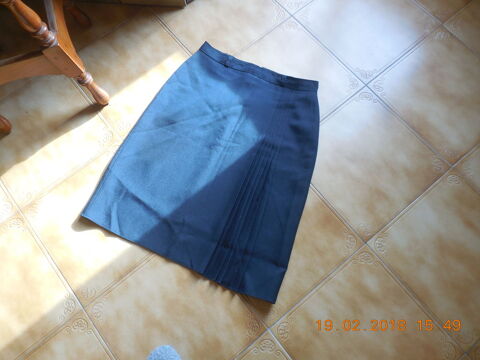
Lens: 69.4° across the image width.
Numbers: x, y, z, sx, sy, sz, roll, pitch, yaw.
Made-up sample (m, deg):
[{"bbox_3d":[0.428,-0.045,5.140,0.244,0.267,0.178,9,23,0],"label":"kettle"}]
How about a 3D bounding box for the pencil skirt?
[{"bbox_3d":[-0.052,-0.079,0.965,0.549,0.035,0.640,20,75,7],"label":"pencil skirt"}]

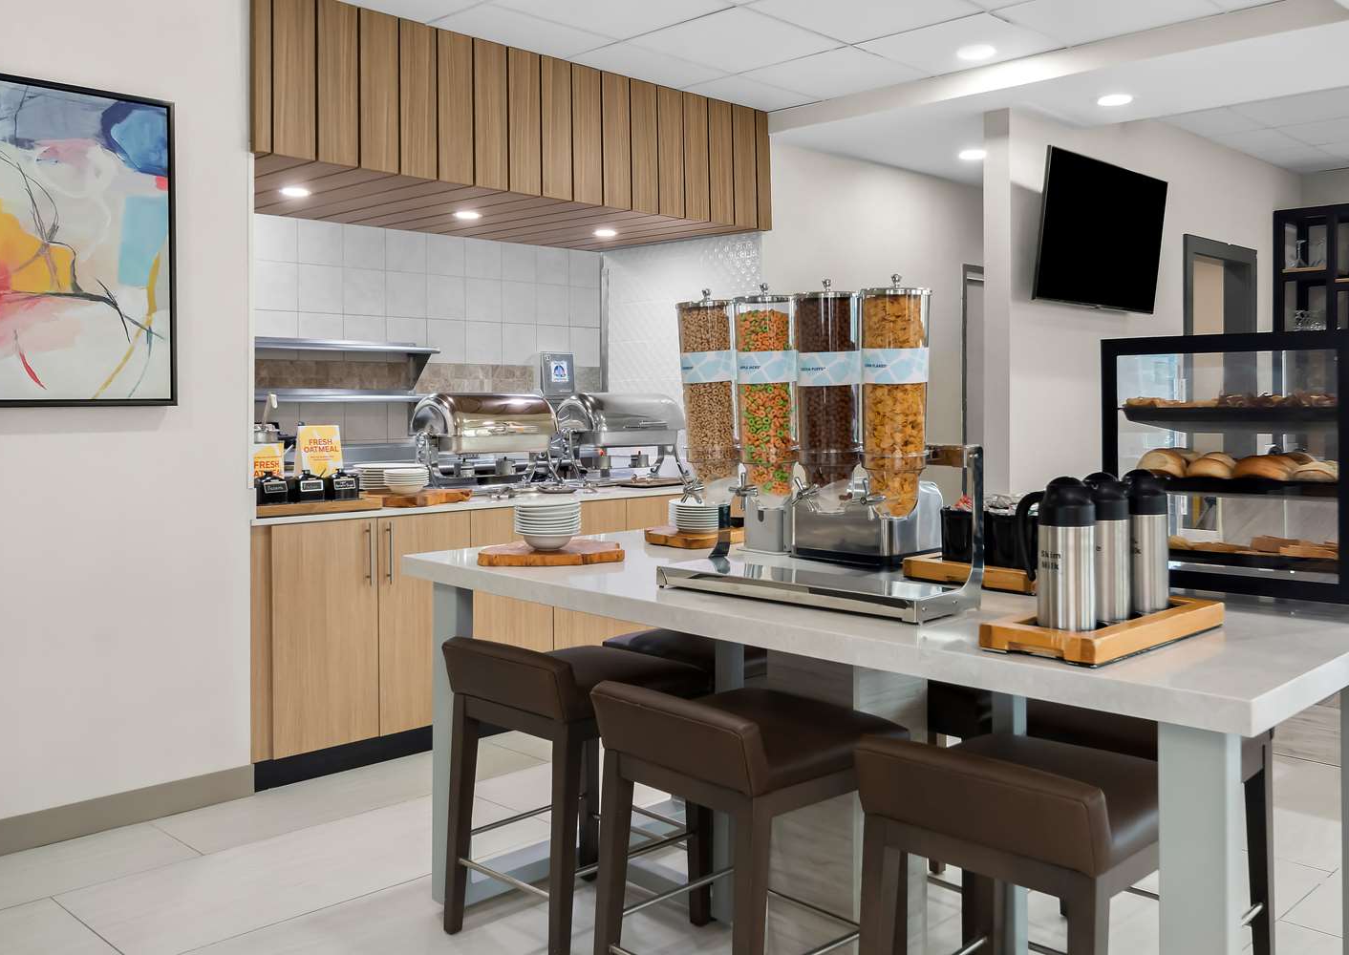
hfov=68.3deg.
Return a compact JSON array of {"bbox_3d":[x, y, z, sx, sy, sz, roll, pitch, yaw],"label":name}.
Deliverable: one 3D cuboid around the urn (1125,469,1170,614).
[{"bbox_3d":[0.951,0.131,2.056,0.150,0.295,0.112,3,4,43],"label":"urn"}]

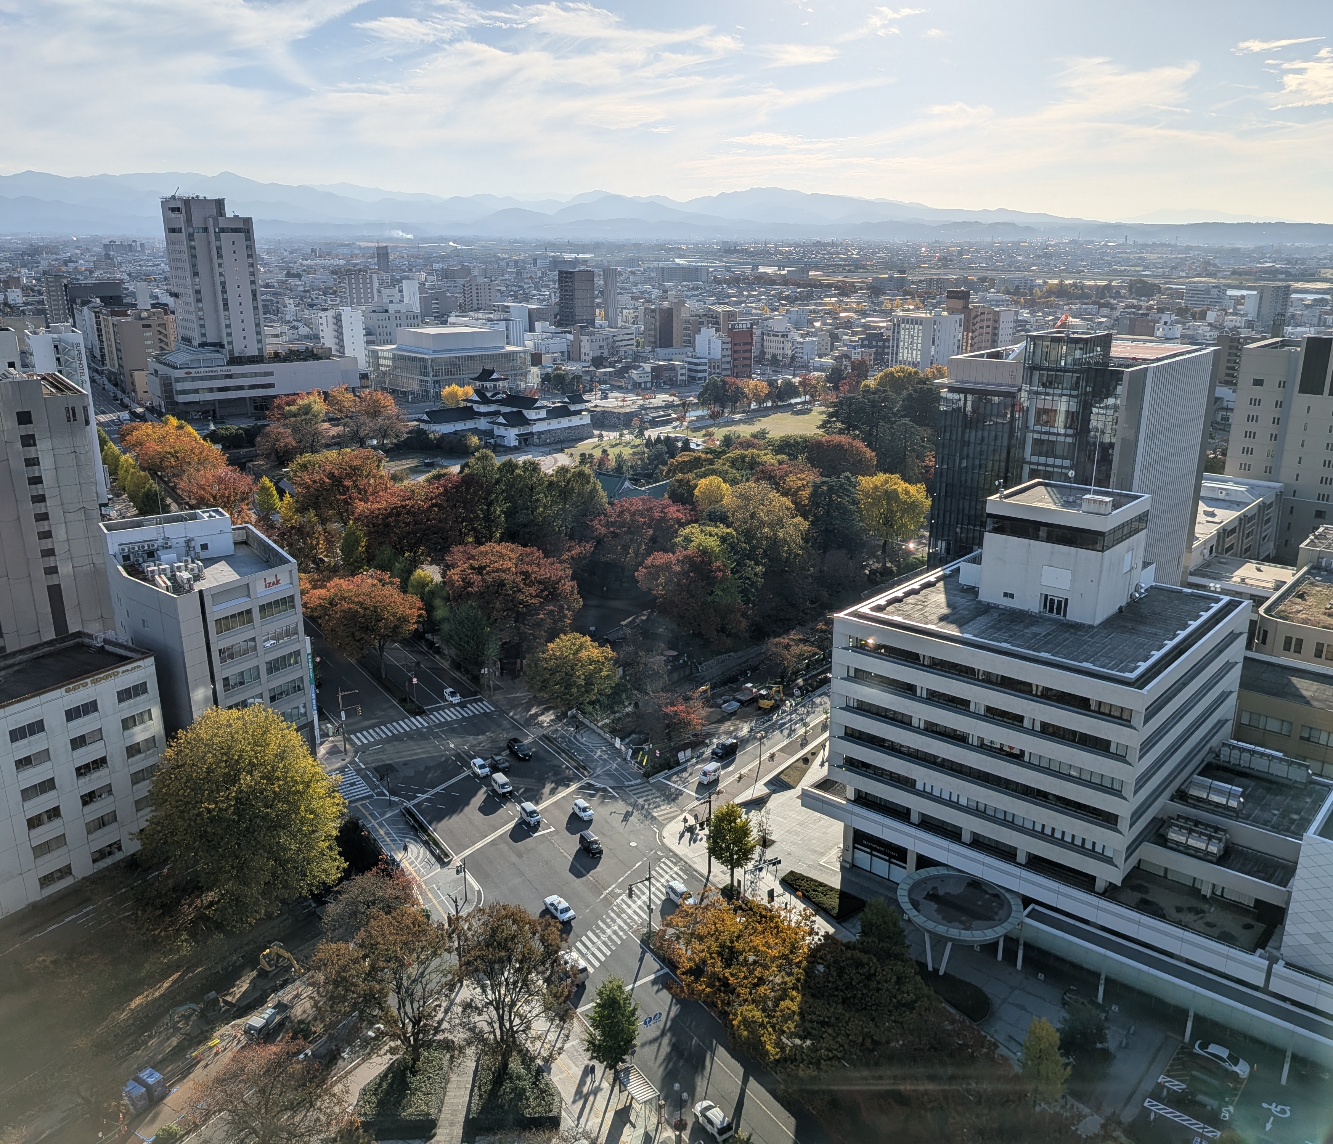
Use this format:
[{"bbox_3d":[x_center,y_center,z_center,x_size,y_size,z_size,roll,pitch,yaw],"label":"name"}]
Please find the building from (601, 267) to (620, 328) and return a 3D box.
[{"bbox_3d":[-42.519,-207.921,811.958,9.000,49.000,11.000,14,22,38],"label":"building"}]

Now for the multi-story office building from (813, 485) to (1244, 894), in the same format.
[{"bbox_3d":[42.371,13.440,120.616,32.762,42.824,34.350,14,22,38],"label":"multi-story office building"}]

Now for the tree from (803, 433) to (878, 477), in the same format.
[{"bbox_3d":[50.459,-31.859,306.411,20.000,16.500,19.000,3,18,10],"label":"tree"}]

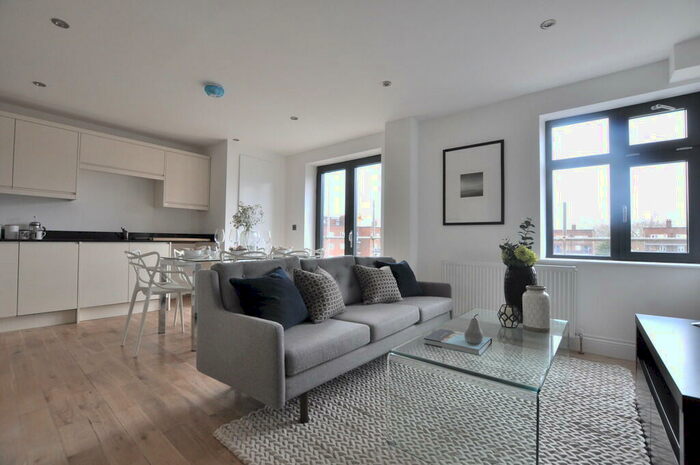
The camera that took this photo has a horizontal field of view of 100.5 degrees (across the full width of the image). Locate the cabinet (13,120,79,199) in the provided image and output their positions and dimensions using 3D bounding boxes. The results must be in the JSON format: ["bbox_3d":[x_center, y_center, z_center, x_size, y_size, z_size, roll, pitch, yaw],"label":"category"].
[{"bbox_3d":[-3.416,-0.769,3.276,0.330,0.770,0.475,0,-2,40],"label":"cabinet"}]

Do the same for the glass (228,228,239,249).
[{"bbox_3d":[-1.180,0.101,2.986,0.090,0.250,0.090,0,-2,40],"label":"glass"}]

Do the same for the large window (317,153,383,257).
[{"bbox_3d":[-0.001,-0.071,4.642,1.535,2.170,0.080,0,-2,40],"label":"large window"}]

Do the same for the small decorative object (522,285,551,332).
[{"bbox_3d":[1.100,0.449,1.719,0.137,0.250,0.137,0,-2,40],"label":"small decorative object"}]

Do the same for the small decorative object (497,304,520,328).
[{"bbox_3d":[0.973,0.511,1.781,0.115,0.125,0.115,0,-2,40],"label":"small decorative object"}]

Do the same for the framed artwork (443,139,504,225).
[{"bbox_3d":[1.305,-0.510,3.128,0.630,0.857,0.030,0,-2,40],"label":"framed artwork"}]

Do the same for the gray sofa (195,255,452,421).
[{"bbox_3d":[0.001,0.597,2.327,0.890,0.790,1.990,0,-2,40],"label":"gray sofa"}]

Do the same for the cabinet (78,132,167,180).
[{"bbox_3d":[-2.967,-0.927,3.803,0.330,0.410,0.860,0,-2,40],"label":"cabinet"}]

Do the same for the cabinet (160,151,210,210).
[{"bbox_3d":[-2.458,-0.726,4.309,0.330,0.777,0.602,0,-2,40],"label":"cabinet"}]

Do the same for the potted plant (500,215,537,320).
[{"bbox_3d":[1.110,0.243,1.902,0.225,0.670,0.210,0,-2,30],"label":"potted plant"}]

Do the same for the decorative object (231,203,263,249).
[{"bbox_3d":[-1.092,-0.038,3.153,0.340,0.560,0.290,1,-2,-19],"label":"decorative object"}]

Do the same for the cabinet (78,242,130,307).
[{"bbox_3d":[-3.024,0.481,3.530,0.580,0.723,0.460,0,-2,40],"label":"cabinet"}]

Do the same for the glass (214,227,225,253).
[{"bbox_3d":[-1.252,0.106,2.800,0.082,0.260,0.082,0,-2,40],"label":"glass"}]

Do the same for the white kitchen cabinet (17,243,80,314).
[{"bbox_3d":[-3.256,0.456,3.131,0.580,0.708,0.422,0,-2,40],"label":"white kitchen cabinet"}]

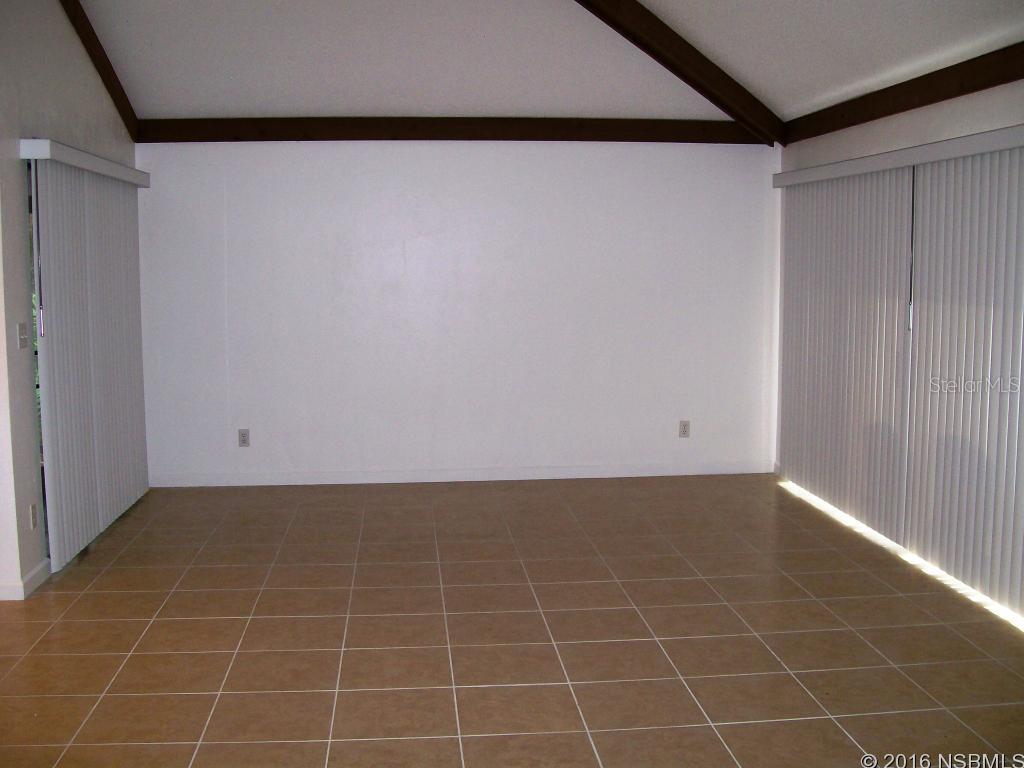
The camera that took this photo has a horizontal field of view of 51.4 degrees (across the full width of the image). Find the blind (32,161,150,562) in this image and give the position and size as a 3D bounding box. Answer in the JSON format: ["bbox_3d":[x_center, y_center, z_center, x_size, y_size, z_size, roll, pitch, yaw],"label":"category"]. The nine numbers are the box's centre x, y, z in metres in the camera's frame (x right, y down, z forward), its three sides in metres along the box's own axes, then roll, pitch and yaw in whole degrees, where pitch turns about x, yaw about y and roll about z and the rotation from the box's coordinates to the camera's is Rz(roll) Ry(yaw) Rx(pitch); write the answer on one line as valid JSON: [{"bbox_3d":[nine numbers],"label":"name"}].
[{"bbox_3d":[-2.224,-0.177,5.748,0.070,1.925,1.910,-1,6,-5],"label":"blind"}]

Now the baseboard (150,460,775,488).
[{"bbox_3d":[-0.295,0.617,7.242,4.250,0.088,0.017,-1,6,-5],"label":"baseboard"}]

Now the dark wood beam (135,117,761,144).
[{"bbox_3d":[-0.301,-1.664,6.971,4.240,0.158,0.060,-1,6,-5],"label":"dark wood beam"}]

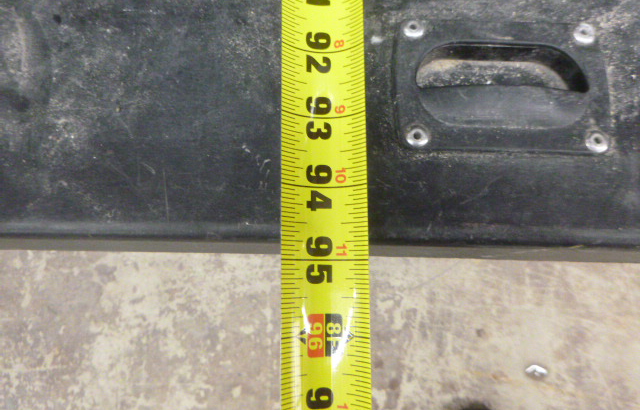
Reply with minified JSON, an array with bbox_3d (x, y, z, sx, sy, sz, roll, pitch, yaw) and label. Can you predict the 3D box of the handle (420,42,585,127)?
[{"bbox_3d":[0.070,-0.045,0.186,0.066,0.016,0.035,1,81,0],"label":"handle"}]

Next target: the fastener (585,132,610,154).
[{"bbox_3d":[0.105,-0.023,0.174,0.009,0.004,0.009,1,81,0],"label":"fastener"}]

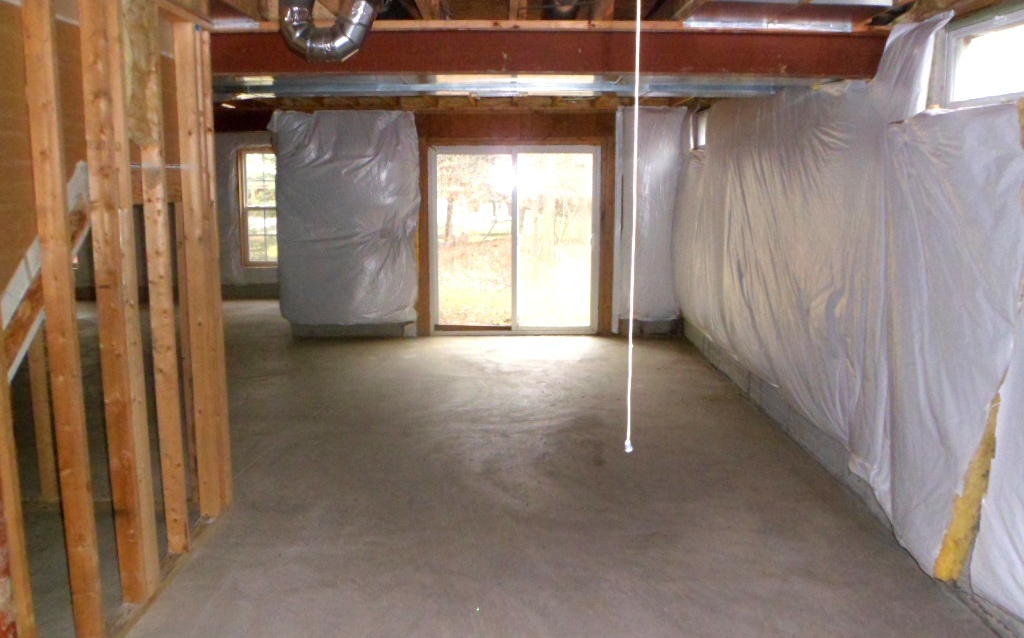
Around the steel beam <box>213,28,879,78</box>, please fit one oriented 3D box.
[{"bbox_3d":[0.173,-1.236,3.723,3.280,0.195,0.110,0,10,0],"label":"steel beam"}]

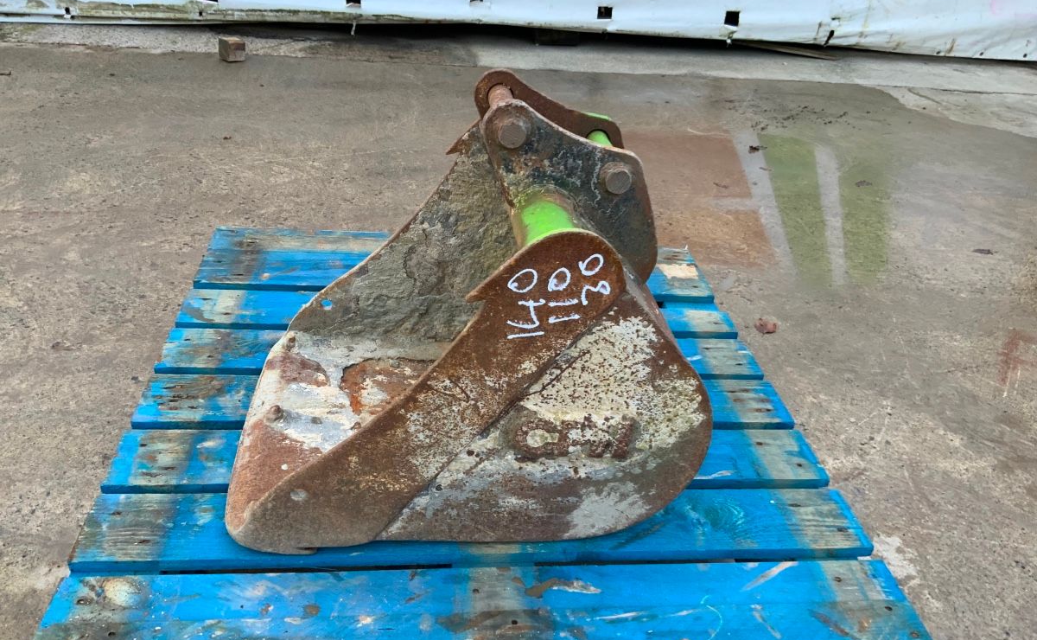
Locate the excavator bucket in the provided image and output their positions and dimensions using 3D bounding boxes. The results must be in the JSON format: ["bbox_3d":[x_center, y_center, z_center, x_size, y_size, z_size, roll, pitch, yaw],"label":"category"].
[{"bbox_3d":[-0.071,-0.056,1.156,0.588,0.528,0.460,1,30,-8],"label":"excavator bucket"}]

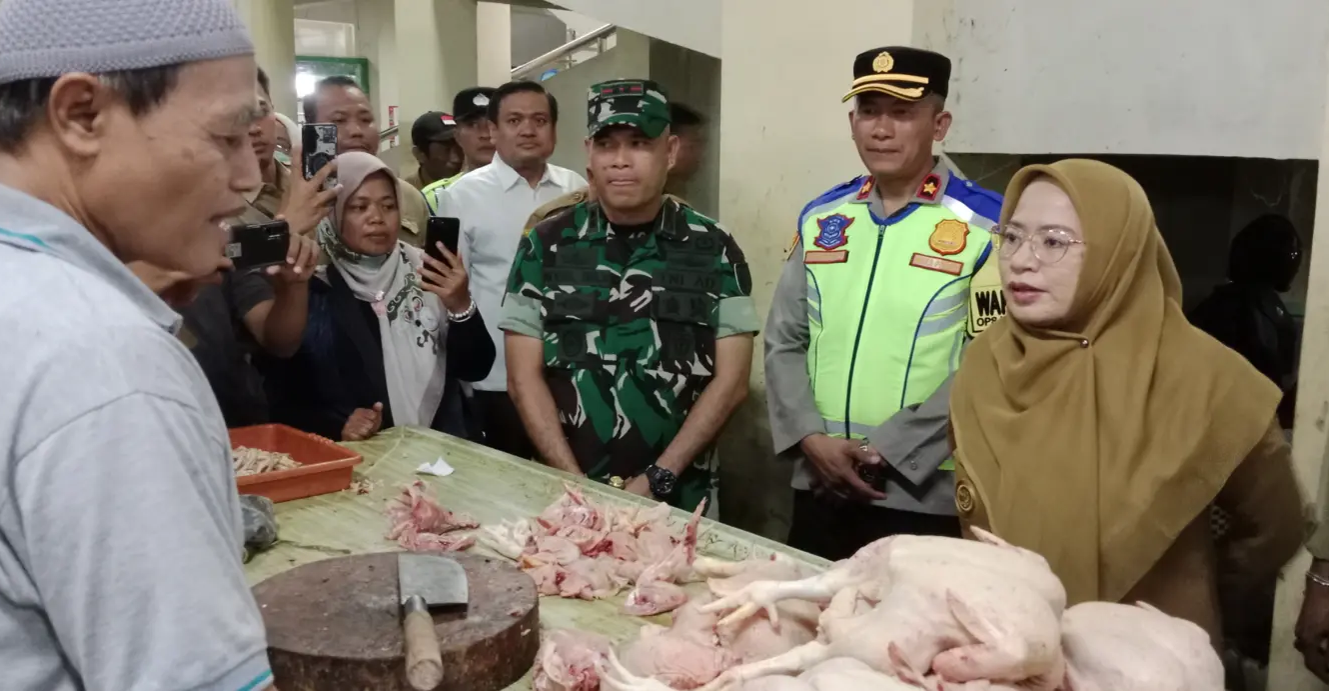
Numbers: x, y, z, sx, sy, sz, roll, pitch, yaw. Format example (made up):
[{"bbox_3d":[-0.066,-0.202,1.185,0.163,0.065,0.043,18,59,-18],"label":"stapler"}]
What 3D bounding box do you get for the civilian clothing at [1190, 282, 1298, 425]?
[{"bbox_3d":[1.800,0.078,3.142,0.300,0.580,0.420,8,11,43],"label":"civilian clothing"}]

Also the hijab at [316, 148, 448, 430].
[{"bbox_3d":[-0.665,-0.140,2.364,0.300,0.650,0.300,-4,9,-25],"label":"hijab"}]

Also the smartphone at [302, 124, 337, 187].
[{"bbox_3d":[-0.700,-0.380,2.067,0.076,0.160,0.012,-4,9,-27],"label":"smartphone"}]

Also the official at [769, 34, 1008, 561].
[{"bbox_3d":[0.410,0.304,1.983,0.490,1.730,0.310,4,9,25],"label":"official"}]

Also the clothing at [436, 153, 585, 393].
[{"bbox_3d":[-0.375,-0.194,2.750,0.500,0.660,0.280,-1,8,-10],"label":"clothing"}]

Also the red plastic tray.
[{"bbox_3d":[-0.815,0.238,1.852,0.420,0.068,0.370,-7,11,-41],"label":"red plastic tray"}]

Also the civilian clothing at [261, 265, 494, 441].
[{"bbox_3d":[-0.670,0.090,2.417,0.540,0.580,0.360,-4,9,-25],"label":"civilian clothing"}]

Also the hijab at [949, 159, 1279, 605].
[{"bbox_3d":[0.620,0.021,1.417,0.440,0.570,0.350,6,10,38],"label":"hijab"}]

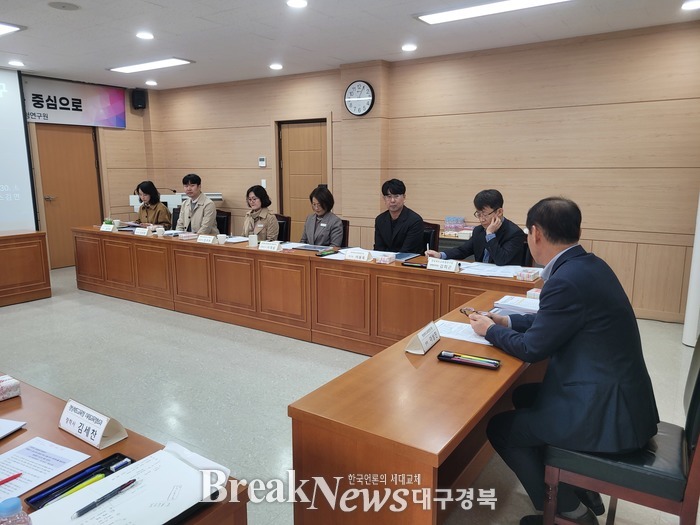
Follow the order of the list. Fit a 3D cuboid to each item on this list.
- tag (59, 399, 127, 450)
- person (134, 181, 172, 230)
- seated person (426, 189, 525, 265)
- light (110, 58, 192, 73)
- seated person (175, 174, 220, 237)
[{"bbox_3d":[-0.721,0.440,1.468,0.212,0.077,0.088,7,13,33],"label":"tag"},{"bbox_3d":[-2.415,-0.339,6.399,0.520,1.260,0.750,6,12,33],"label":"person"},{"bbox_3d":[1.040,0.077,4.181,0.640,1.280,0.740,7,13,33],"label":"seated person"},{"bbox_3d":[-2.430,-2.385,6.372,1.263,0.060,0.291,7,13,33],"label":"light"},{"bbox_3d":[-1.799,-0.311,6.068,0.560,1.380,0.740,4,12,24],"label":"seated person"}]

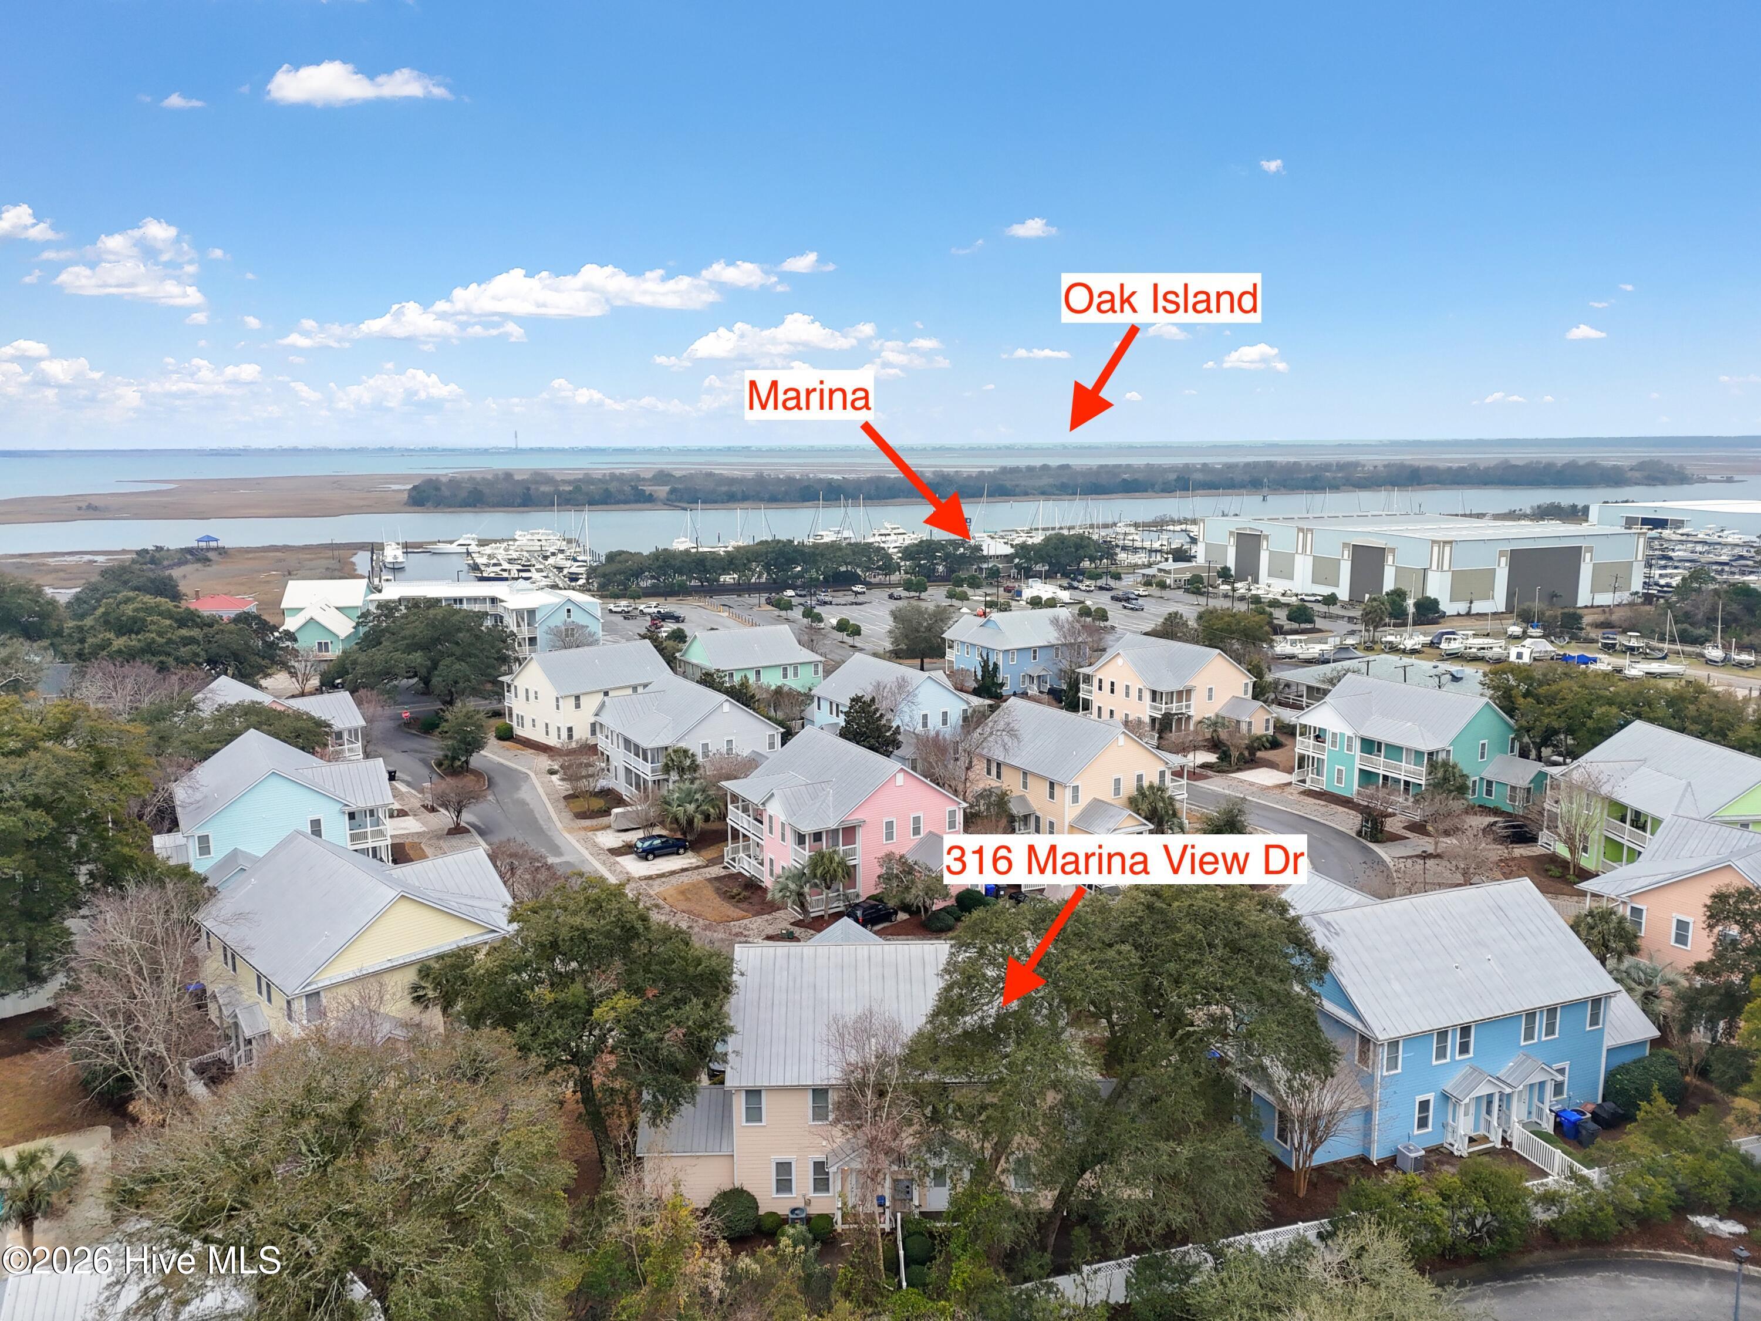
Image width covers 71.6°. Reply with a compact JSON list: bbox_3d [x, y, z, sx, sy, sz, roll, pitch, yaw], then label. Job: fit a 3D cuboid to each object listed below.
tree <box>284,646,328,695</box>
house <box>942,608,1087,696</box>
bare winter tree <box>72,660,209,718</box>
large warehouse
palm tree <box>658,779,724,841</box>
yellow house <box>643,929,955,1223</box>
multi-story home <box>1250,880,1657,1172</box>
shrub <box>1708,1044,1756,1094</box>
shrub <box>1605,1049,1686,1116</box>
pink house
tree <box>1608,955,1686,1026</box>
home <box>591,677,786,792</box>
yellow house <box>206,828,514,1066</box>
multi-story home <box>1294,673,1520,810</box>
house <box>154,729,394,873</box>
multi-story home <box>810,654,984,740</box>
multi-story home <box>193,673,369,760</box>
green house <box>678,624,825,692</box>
[{"bbox_3d":[-77.072,1.549,163.023,5.900,6.700,5.800,-5,11,-26],"label":"tree"},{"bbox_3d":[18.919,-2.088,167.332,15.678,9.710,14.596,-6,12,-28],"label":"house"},{"bbox_3d":[-82.645,4.807,135.828,15.000,9.200,11.000,0,10,0],"label":"bare winter tree"},{"bbox_3d":[120.836,-24.549,282.942,51.500,15.300,82.000,-4,11,-18],"label":"large warehouse"},{"bbox_3d":[-16.096,12.541,102.969,5.000,5.300,5.000,0,10,0],"label":"palm tree"},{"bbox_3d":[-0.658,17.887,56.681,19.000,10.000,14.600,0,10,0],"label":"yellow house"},{"bbox_3d":[26.986,16.685,61.988,21.400,9.800,14.000,-4,11,-19],"label":"multi-story home"},{"bbox_3d":[42.865,20.408,61.613,2.600,2.250,2.600,0,10,0],"label":"shrub"},{"bbox_3d":[38.207,20.978,60.902,3.500,2.750,2.800,-4,11,-20],"label":"shrub"},{"bbox_3d":[-2.658,11.551,92.052,13.800,9.700,17.800,-6,12,-29],"label":"pink house"},{"bbox_3d":[41.670,18.740,66.336,4.200,4.400,4.200,0,10,0],"label":"tree"},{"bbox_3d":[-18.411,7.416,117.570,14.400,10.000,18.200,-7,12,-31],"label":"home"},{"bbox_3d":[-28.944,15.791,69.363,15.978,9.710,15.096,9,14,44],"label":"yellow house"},{"bbox_3d":[49.292,7.151,114.415,14.496,9.710,15.478,-7,12,-34],"label":"multi-story home"},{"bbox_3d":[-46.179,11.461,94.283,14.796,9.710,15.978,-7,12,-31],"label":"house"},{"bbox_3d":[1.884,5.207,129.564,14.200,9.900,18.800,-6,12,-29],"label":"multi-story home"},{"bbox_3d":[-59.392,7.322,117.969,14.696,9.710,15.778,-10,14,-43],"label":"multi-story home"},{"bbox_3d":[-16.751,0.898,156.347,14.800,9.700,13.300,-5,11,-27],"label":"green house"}]

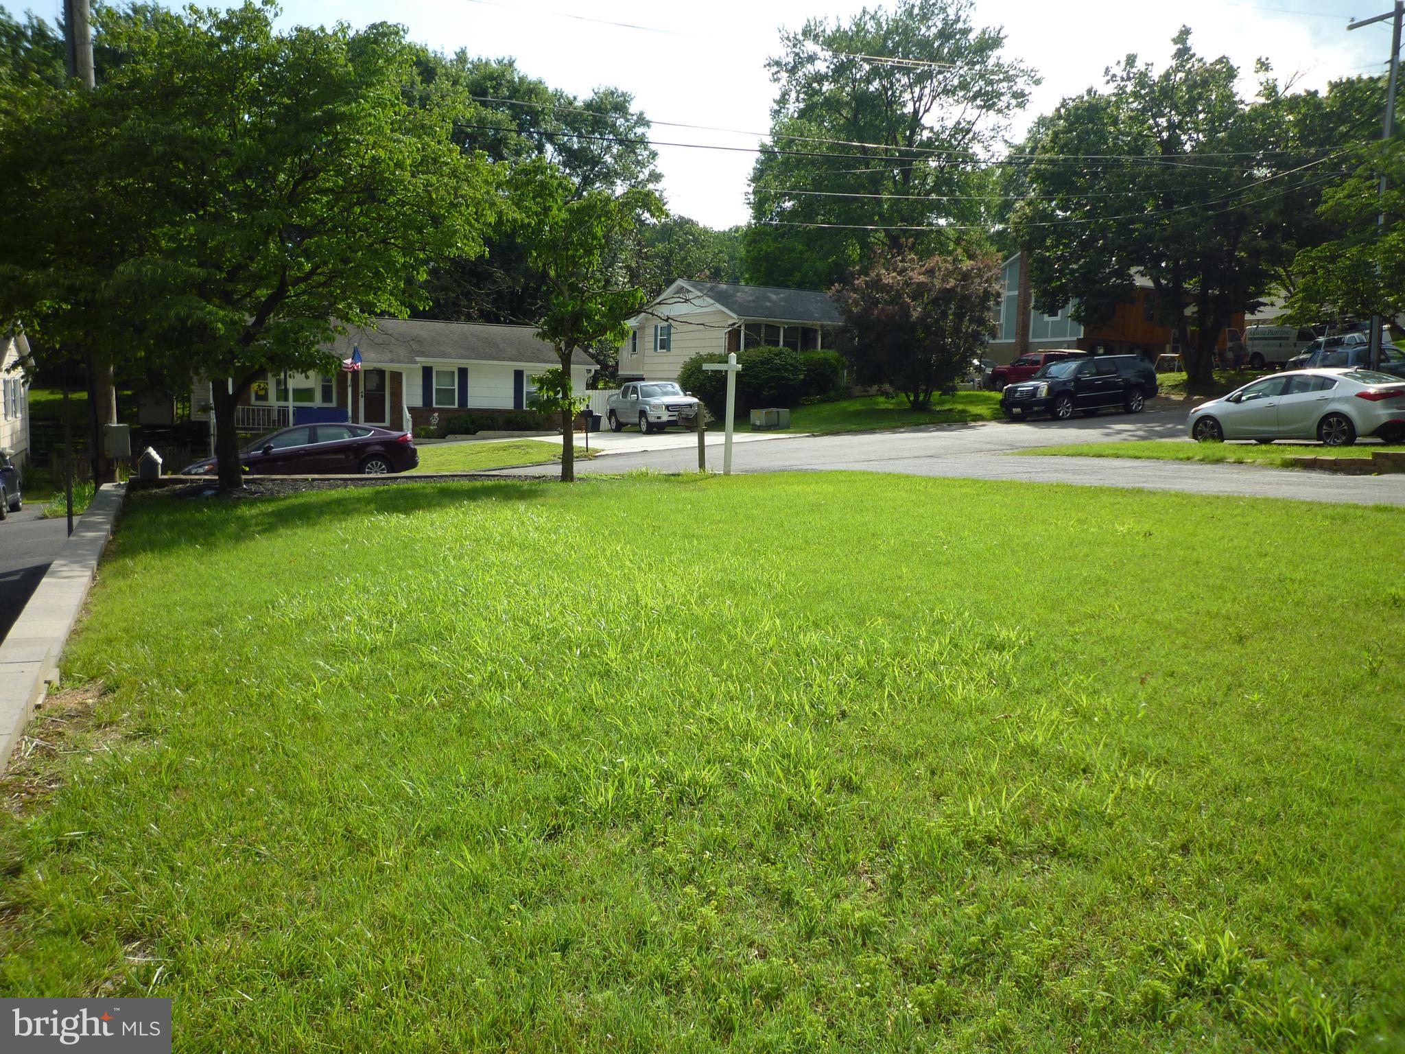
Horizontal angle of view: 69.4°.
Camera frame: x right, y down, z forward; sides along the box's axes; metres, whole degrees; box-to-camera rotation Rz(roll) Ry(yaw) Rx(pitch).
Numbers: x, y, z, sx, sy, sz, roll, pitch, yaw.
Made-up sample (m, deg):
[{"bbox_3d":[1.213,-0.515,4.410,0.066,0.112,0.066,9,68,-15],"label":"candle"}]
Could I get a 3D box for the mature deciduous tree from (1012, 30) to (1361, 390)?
[{"bbox_3d":[20.428,-12.732,41.096,12.800,14.000,12.500,2,7,0],"label":"mature deciduous tree"}]

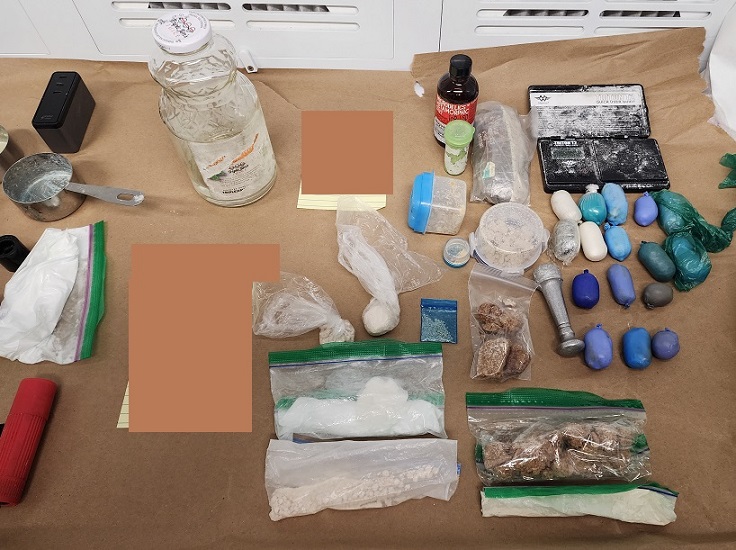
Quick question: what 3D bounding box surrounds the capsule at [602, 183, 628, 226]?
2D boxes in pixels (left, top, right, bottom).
[{"bbox_3d":[0.288,-0.083,0.570,0.025,0.025,0.057,5,58,6],"label":"capsule"}]

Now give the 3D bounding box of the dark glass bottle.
[{"bbox_3d":[0.110,-0.215,0.610,0.049,0.113,0.049,8,58,7],"label":"dark glass bottle"}]

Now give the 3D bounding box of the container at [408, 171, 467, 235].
[{"bbox_3d":[0.077,-0.083,0.563,0.059,0.051,0.053,5,58,6],"label":"container"}]

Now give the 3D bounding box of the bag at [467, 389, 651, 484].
[{"bbox_3d":[0.166,0.143,0.429,0.152,0.027,0.071,0,57,2],"label":"bag"}]

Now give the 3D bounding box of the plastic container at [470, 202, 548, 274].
[{"bbox_3d":[0.159,-0.044,0.546,0.087,0.033,0.087,-4,57,0],"label":"plastic container"}]

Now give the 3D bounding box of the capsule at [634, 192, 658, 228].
[{"bbox_3d":[0.313,-0.073,0.549,0.024,0.024,0.044,13,59,10],"label":"capsule"}]

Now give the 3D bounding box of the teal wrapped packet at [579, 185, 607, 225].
[{"bbox_3d":[0.261,-0.079,0.567,0.028,0.028,0.046,10,58,8],"label":"teal wrapped packet"}]

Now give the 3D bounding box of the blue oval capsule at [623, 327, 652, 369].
[{"bbox_3d":[0.262,0.071,0.475,0.022,0.021,0.042,11,58,9],"label":"blue oval capsule"}]

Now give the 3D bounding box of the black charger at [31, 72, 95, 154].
[{"bbox_3d":[-0.415,-0.223,0.672,0.032,0.053,0.104,-4,57,0],"label":"black charger"}]

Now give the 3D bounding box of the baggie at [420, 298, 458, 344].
[{"bbox_3d":[0.072,0.046,0.492,0.038,0.005,0.050,3,58,4],"label":"baggie"}]

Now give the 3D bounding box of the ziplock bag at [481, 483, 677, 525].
[{"bbox_3d":[0.172,0.190,0.404,0.156,0.018,0.032,1,57,3],"label":"ziplock bag"}]

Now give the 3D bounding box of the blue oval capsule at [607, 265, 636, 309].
[{"bbox_3d":[0.259,0.010,0.498,0.024,0.024,0.048,1,58,2],"label":"blue oval capsule"}]

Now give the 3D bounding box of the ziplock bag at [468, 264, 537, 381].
[{"bbox_3d":[0.132,0.044,0.480,0.068,0.025,0.126,9,59,7],"label":"ziplock bag"}]

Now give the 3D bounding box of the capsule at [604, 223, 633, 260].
[{"bbox_3d":[0.269,-0.034,0.525,0.025,0.025,0.045,6,58,5],"label":"capsule"}]

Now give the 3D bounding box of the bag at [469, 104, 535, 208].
[{"bbox_3d":[0.166,-0.156,0.610,0.071,0.045,0.158,5,58,6],"label":"bag"}]

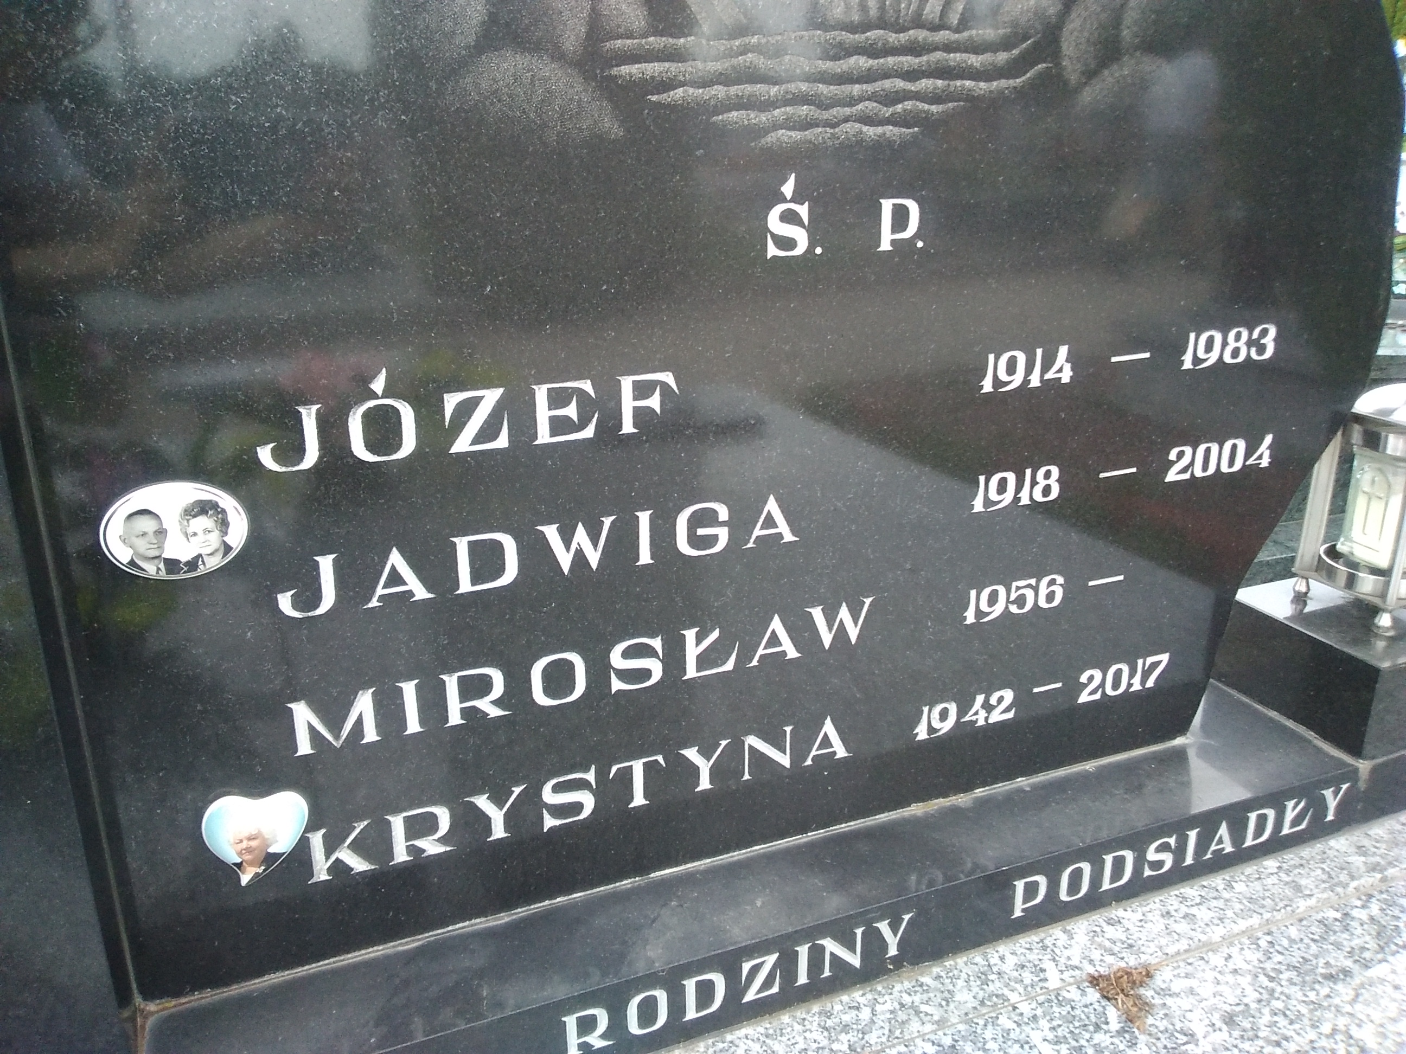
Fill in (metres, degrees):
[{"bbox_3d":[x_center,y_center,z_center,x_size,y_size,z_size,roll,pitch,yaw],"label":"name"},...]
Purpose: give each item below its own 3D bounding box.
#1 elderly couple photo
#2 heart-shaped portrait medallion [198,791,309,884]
[{"bbox_3d":[-0.442,0.004,0.988,0.116,0.086,0.010,-8,18,-21],"label":"elderly couple photo"},{"bbox_3d":[-0.409,0.288,1.084,0.092,0.095,0.010,-8,18,-21],"label":"heart-shaped portrait medallion"}]

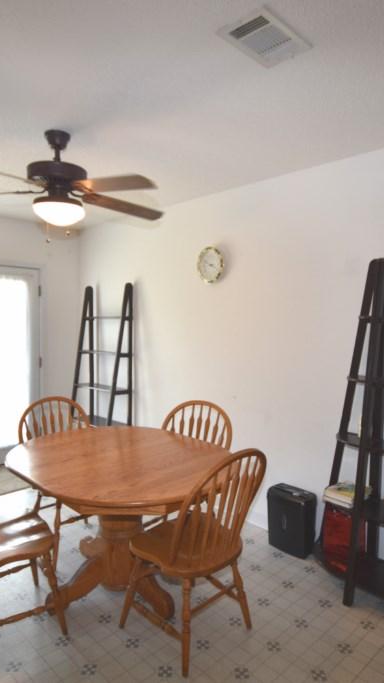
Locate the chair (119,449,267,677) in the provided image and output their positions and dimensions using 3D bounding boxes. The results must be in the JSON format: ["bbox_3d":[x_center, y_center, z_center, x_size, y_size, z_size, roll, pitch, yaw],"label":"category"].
[{"bbox_3d":[0.028,0.927,1.986,0.510,0.965,0.600,-1,4,-41],"label":"chair"}]

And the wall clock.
[{"bbox_3d":[0.135,-0.612,3.414,0.045,0.297,0.297,-2,4,-44],"label":"wall clock"}]

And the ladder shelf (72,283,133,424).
[{"bbox_3d":[-0.973,0.355,4.320,0.375,1.860,0.760,-2,4,-44],"label":"ladder shelf"}]

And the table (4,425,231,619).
[{"bbox_3d":[-0.425,1.007,2.422,1.080,0.750,1.360,-2,4,-44],"label":"table"}]

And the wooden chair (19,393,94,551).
[{"bbox_3d":[-0.801,0.877,2.845,0.510,0.960,0.590,-2,4,-43],"label":"wooden chair"}]

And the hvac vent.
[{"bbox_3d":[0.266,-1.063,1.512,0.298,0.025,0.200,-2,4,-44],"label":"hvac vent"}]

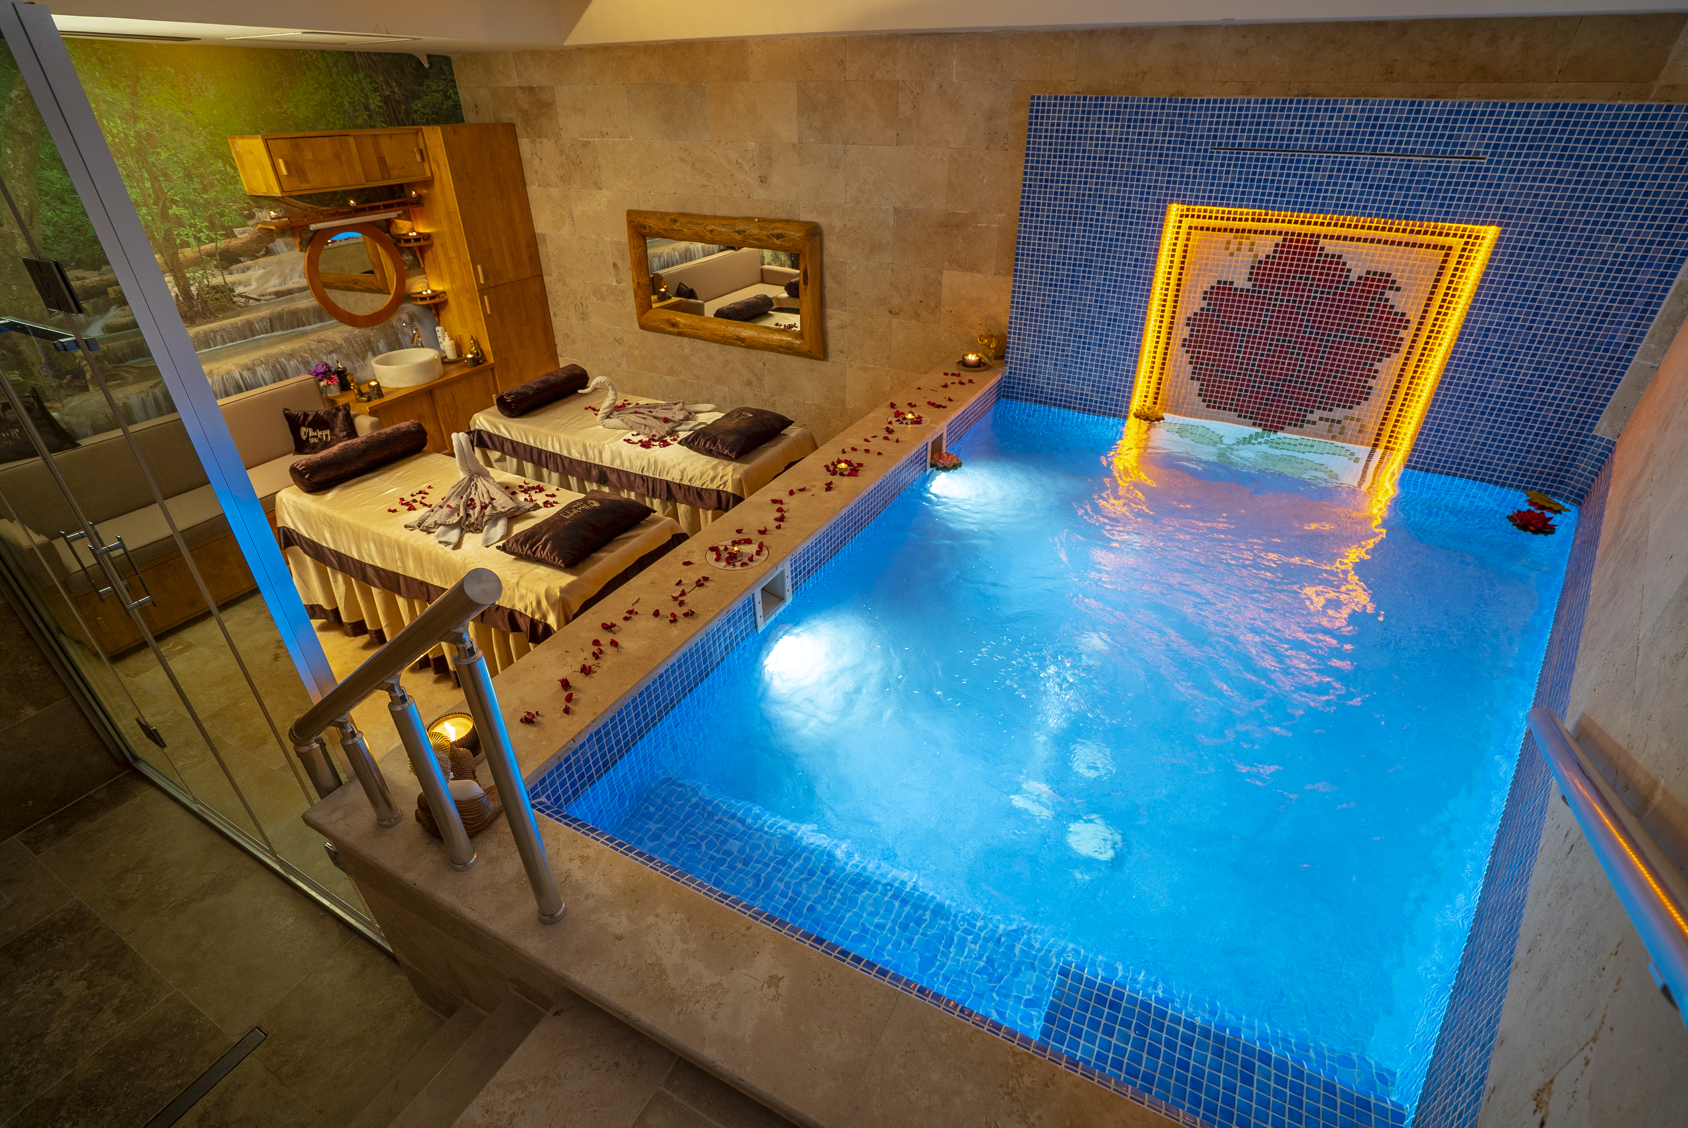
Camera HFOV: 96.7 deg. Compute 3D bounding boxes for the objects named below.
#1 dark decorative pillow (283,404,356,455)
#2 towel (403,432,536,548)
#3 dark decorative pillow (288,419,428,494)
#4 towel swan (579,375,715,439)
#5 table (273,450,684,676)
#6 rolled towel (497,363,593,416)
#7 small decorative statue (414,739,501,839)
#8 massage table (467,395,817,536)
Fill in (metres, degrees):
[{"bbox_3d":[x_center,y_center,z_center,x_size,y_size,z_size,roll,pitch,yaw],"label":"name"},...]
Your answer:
[{"bbox_3d":[-3.310,-0.851,4.761,0.390,0.300,0.120,-5,17,-9],"label":"dark decorative pillow"},{"bbox_3d":[-1.669,-0.335,3.312,0.560,0.320,0.520,-11,34,-18],"label":"towel"},{"bbox_3d":[-2.442,-0.553,3.804,0.175,0.172,0.630,16,35,23],"label":"dark decorative pillow"},{"bbox_3d":[-1.130,-0.932,4.308,0.670,0.280,0.450,-5,32,-8],"label":"towel swan"},{"bbox_3d":[-1.742,0.070,3.720,1.820,0.800,0.700,15,35,22],"label":"table"},{"bbox_3d":[-1.853,-1.079,4.654,0.170,0.170,0.620,14,35,21],"label":"rolled towel"},{"bbox_3d":[-0.857,0.479,1.648,0.185,0.200,0.140,-4,32,-7],"label":"small decorative statue"},{"bbox_3d":[-1.206,-0.494,4.626,1.850,0.800,0.710,13,34,20],"label":"massage table"}]

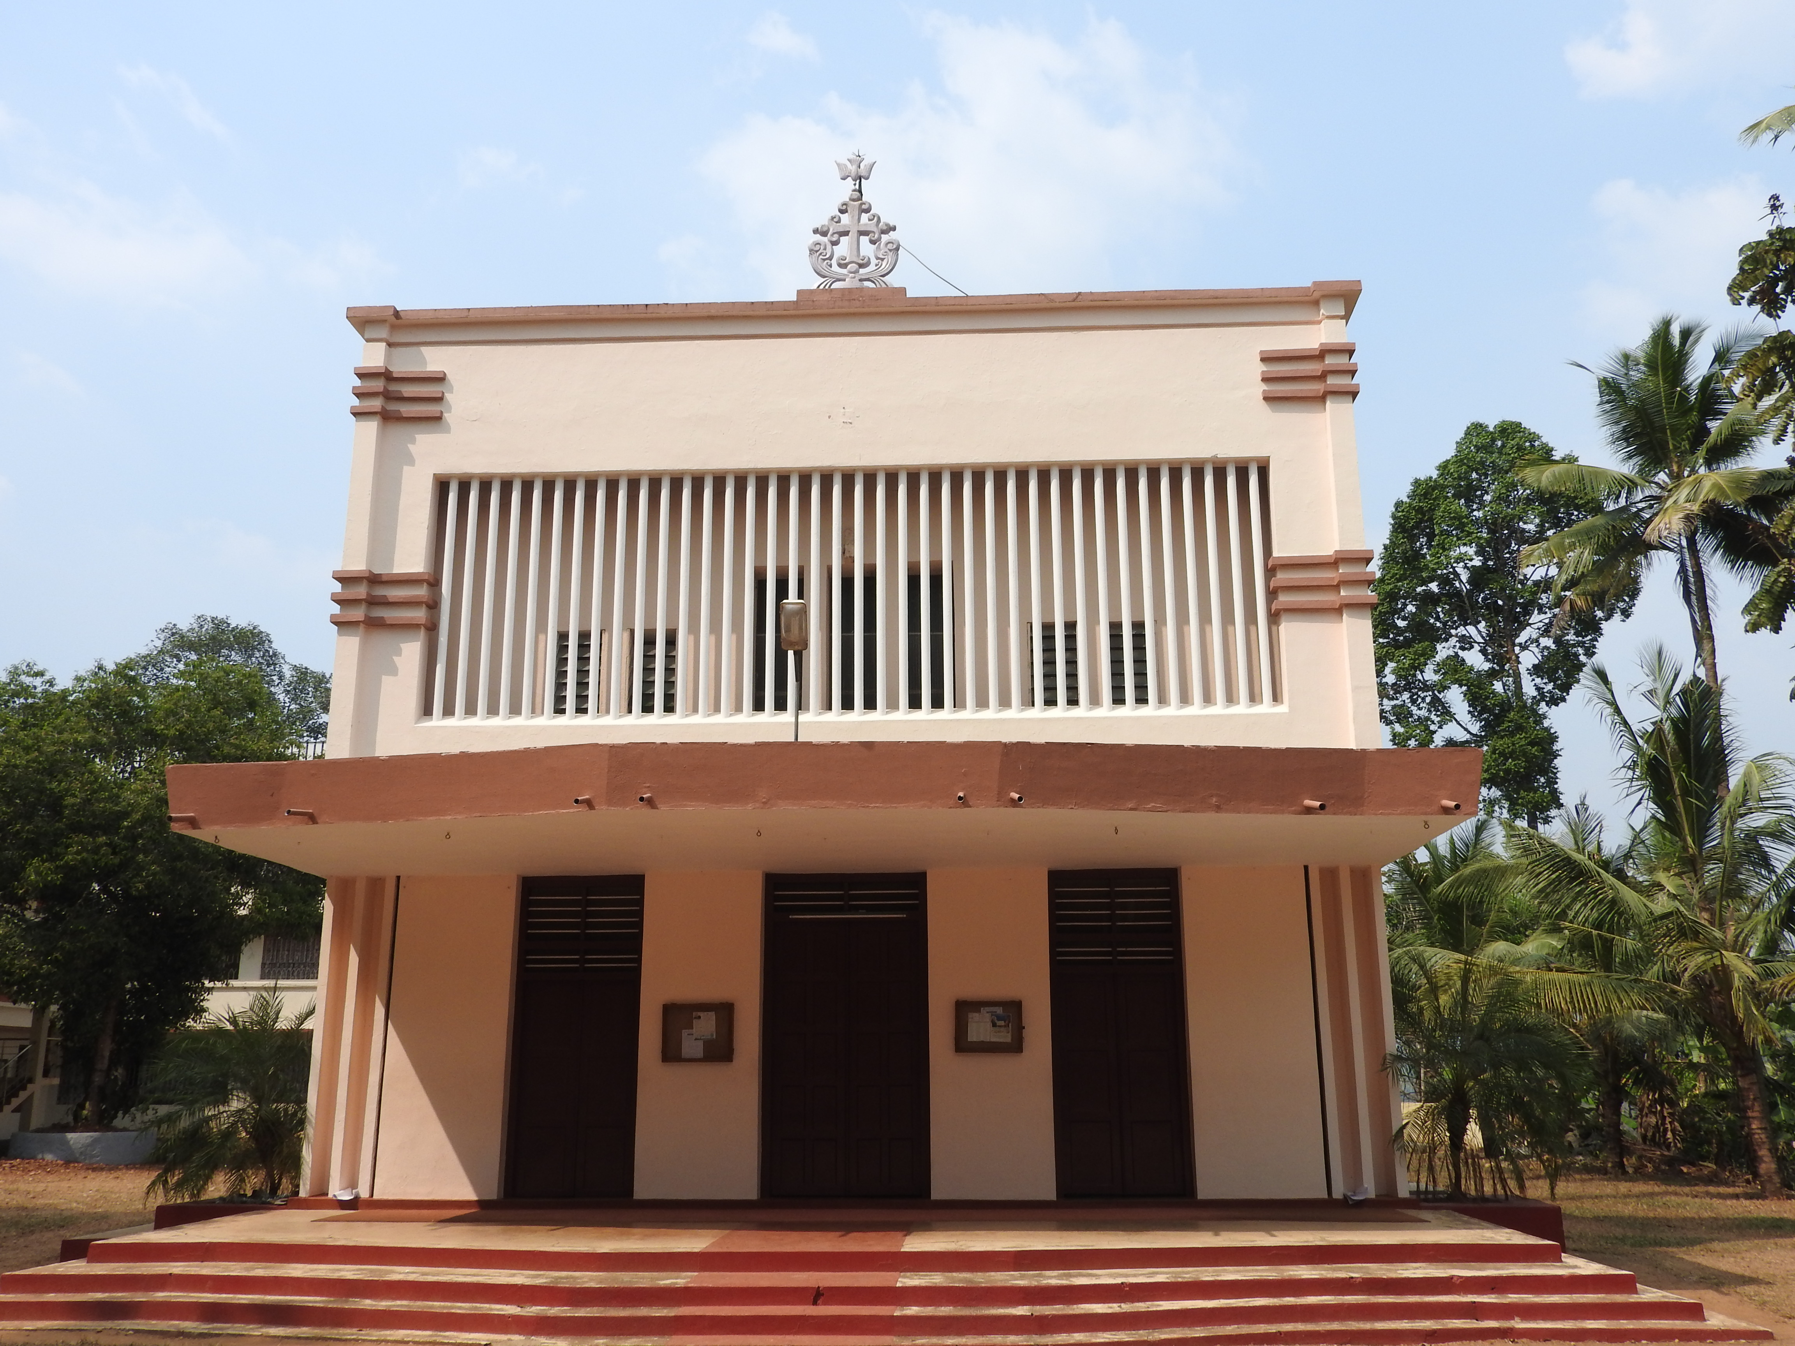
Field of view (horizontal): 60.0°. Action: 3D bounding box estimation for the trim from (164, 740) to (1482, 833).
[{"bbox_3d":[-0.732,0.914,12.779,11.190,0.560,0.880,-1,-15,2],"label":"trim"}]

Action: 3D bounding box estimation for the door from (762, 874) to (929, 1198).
[{"bbox_3d":[-0.536,3.666,15.848,1.724,3.193,0.140,-1,-15,2],"label":"door"}]

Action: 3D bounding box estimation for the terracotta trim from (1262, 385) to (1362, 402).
[{"bbox_3d":[4.250,-2.878,16.042,0.950,0.080,0.260,-1,-15,2],"label":"terracotta trim"}]

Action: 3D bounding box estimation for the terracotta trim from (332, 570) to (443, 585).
[{"bbox_3d":[-5.272,-0.979,16.004,0.950,0.075,0.320,-1,-15,2],"label":"terracotta trim"}]

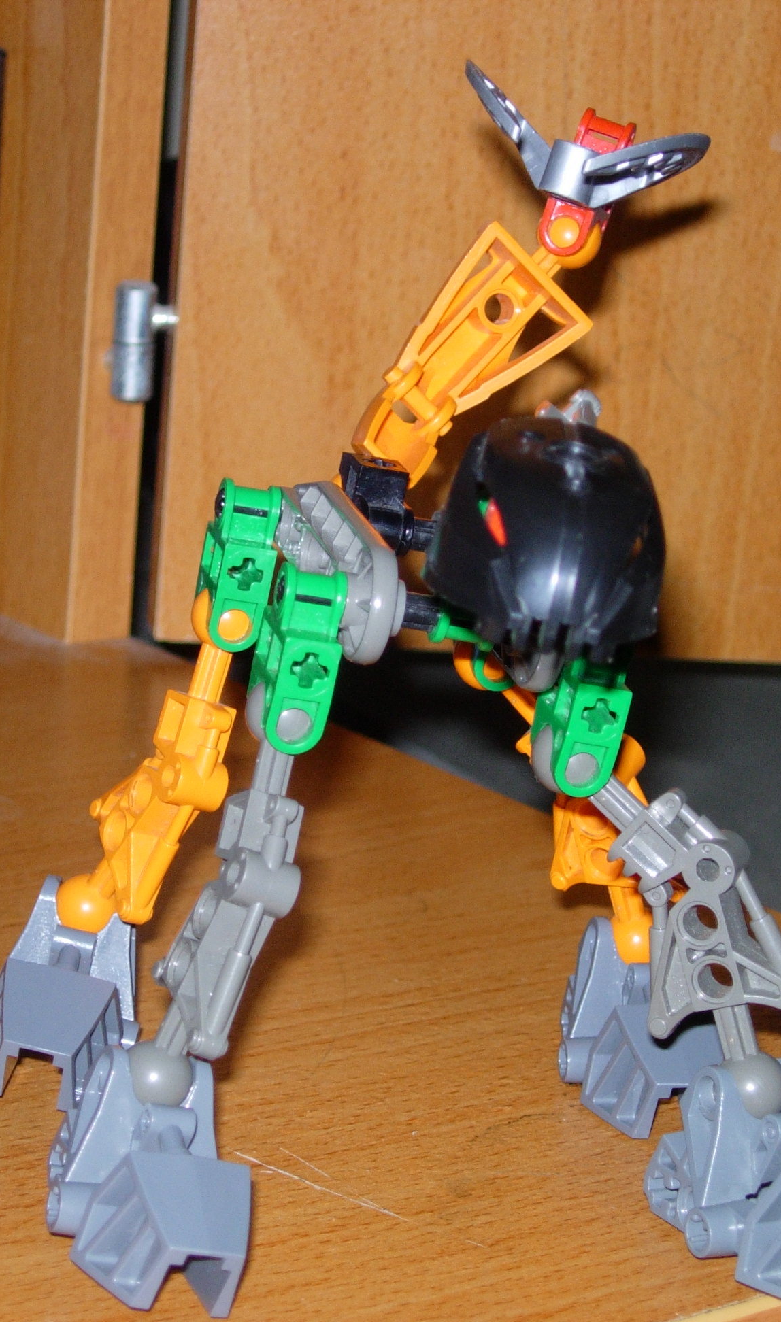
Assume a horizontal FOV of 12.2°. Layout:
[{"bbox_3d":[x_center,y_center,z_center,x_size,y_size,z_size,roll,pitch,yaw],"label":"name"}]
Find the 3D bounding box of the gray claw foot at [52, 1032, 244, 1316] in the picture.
[{"bbox_3d":[-0.029,0.066,0.474,0.024,0.023,0.045,10,12,-22],"label":"gray claw foot"}]

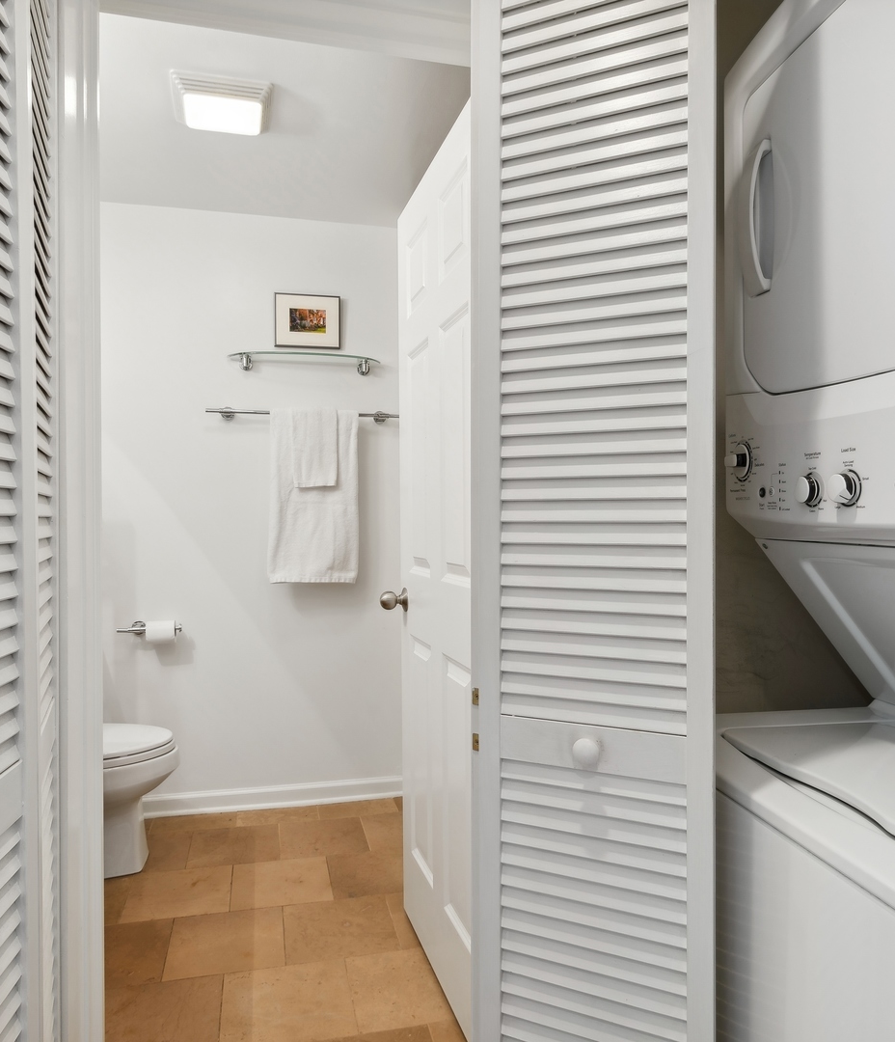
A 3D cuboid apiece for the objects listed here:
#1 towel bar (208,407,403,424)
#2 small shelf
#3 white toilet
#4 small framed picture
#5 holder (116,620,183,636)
[{"bbox_3d":[-0.581,-0.431,3.015,0.766,0.057,0.085,0,0,-13],"label":"towel bar"},{"bbox_3d":[-0.571,-0.637,2.992,0.615,0.061,0.136,0,0,-13],"label":"small shelf"},{"bbox_3d":[-1.278,0.797,2.482,0.700,0.735,0.420,0,0,-13],"label":"white toilet"},{"bbox_3d":[-0.577,-0.822,3.049,0.268,0.222,0.022,0,0,-13],"label":"small framed picture"},{"bbox_3d":[-1.160,0.422,2.884,0.242,0.057,0.083,0,0,-13],"label":"holder"}]

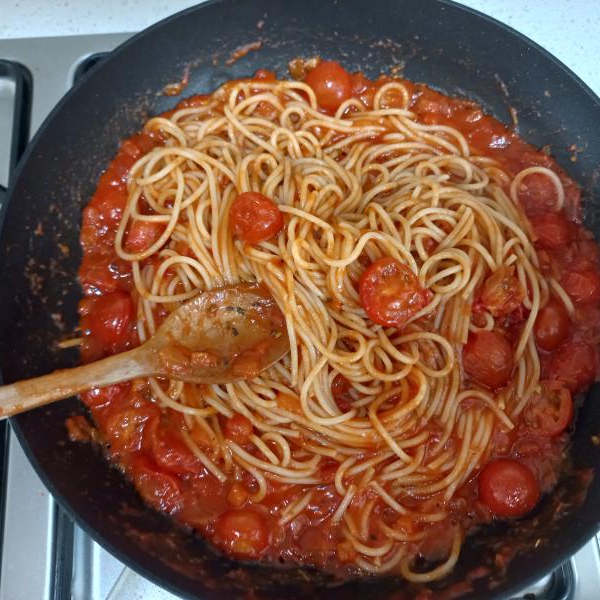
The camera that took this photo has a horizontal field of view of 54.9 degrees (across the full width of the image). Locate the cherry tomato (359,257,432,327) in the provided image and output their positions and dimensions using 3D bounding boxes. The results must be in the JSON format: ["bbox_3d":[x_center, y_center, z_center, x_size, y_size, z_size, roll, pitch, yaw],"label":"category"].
[{"bbox_3d":[0.044,-0.004,0.269,0.033,0.021,0.032,0,71,-1],"label":"cherry tomato"}]

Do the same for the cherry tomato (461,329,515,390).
[{"bbox_3d":[0.089,0.028,0.273,0.025,0.023,0.027,0,71,-1],"label":"cherry tomato"}]

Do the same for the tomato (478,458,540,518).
[{"bbox_3d":[0.093,0.084,0.256,0.027,0.025,0.027,0,71,-1],"label":"tomato"}]

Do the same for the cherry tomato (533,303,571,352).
[{"bbox_3d":[0.123,0.013,0.282,0.020,0.020,0.024,0,71,-1],"label":"cherry tomato"}]

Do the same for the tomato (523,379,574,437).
[{"bbox_3d":[0.116,0.051,0.270,0.023,0.018,0.026,0,71,-1],"label":"tomato"}]

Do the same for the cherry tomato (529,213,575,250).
[{"bbox_3d":[0.131,-0.036,0.301,0.024,0.021,0.022,0,71,-1],"label":"cherry tomato"}]

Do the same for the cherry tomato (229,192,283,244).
[{"bbox_3d":[-0.022,-0.040,0.283,0.026,0.022,0.025,0,71,-1],"label":"cherry tomato"}]

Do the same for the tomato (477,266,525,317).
[{"bbox_3d":[0.097,-0.004,0.279,0.023,0.019,0.024,0,71,-1],"label":"tomato"}]

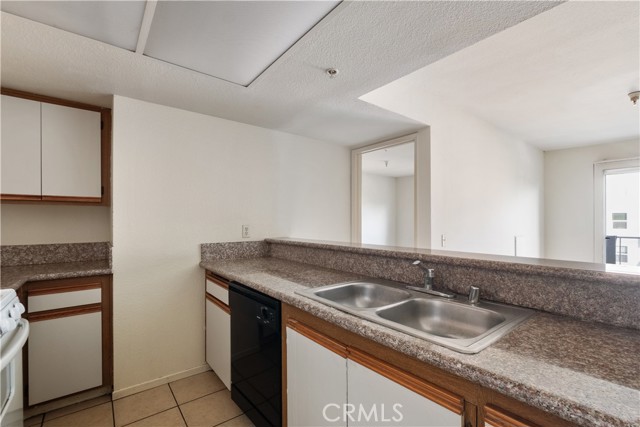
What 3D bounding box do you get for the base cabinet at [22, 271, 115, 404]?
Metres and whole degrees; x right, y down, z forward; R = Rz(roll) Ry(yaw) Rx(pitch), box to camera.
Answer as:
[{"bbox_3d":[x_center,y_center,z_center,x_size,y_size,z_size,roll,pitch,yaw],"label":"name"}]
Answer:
[{"bbox_3d":[-1.877,0.834,2.030,0.450,0.793,0.580,1,-2,-40],"label":"base cabinet"}]

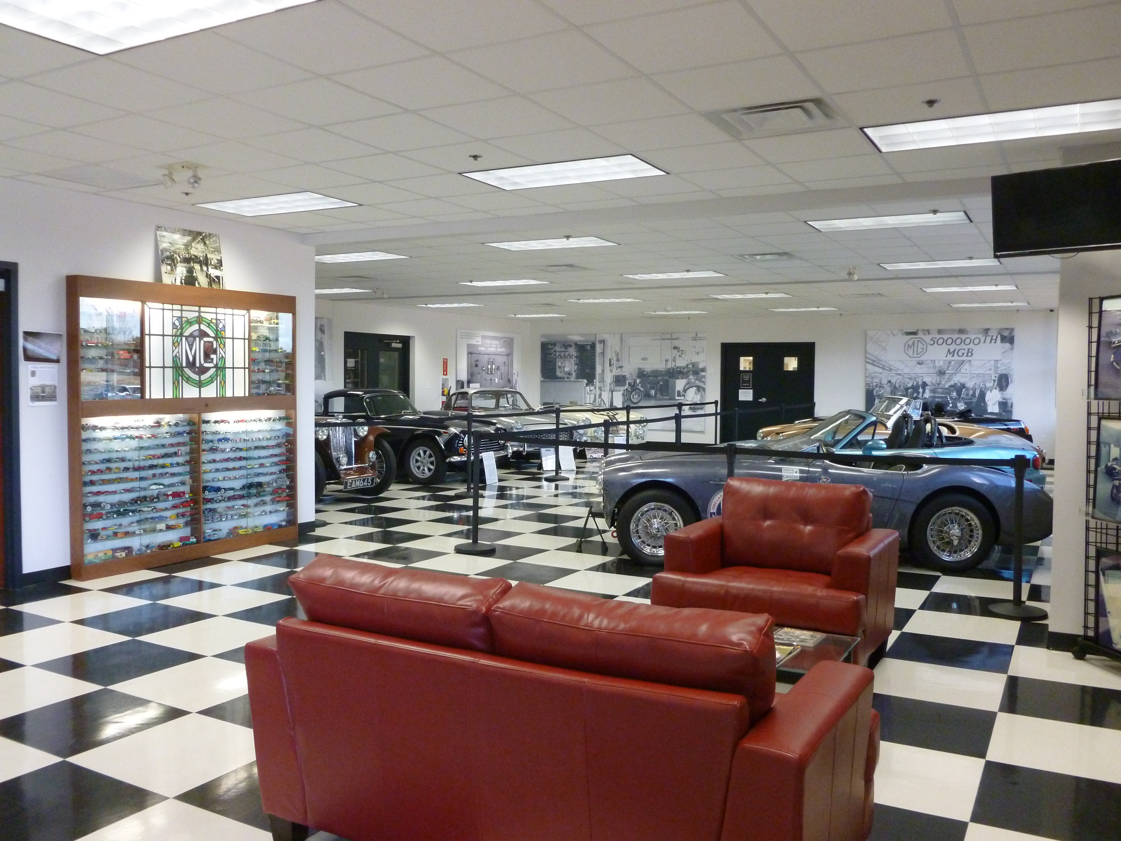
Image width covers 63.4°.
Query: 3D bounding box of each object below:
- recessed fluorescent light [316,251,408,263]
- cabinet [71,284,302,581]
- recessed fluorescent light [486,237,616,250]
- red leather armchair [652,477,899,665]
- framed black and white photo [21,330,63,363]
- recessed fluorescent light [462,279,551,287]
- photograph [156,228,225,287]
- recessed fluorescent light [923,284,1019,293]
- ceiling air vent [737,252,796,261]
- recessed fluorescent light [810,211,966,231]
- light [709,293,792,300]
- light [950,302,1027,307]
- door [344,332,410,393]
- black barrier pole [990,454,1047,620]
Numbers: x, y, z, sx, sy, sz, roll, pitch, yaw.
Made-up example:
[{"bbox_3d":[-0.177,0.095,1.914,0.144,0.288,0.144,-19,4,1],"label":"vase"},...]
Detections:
[{"bbox_3d":[-2.352,-1.861,10.255,1.220,0.070,0.610,2,3,31],"label":"recessed fluorescent light"},{"bbox_3d":[-2.942,0.027,7.294,0.172,2.161,1.980,2,3,32],"label":"cabinet"},{"bbox_3d":[-0.073,-1.727,8.731,1.210,0.080,0.600,2,3,30],"label":"recessed fluorescent light"},{"bbox_3d":[1.166,0.813,4.887,1.071,0.919,0.970,2,3,29],"label":"red leather armchair"},{"bbox_3d":[-3.616,-0.510,6.340,0.015,0.213,0.275,2,3,32],"label":"framed black and white photo"},{"bbox_3d":[-0.738,-1.918,12.500,1.210,0.080,0.600,2,3,30],"label":"recessed fluorescent light"},{"bbox_3d":[-2.936,-1.284,7.229,0.020,0.460,0.620,-8,-2,28],"label":"photograph"},{"bbox_3d":[5.722,-1.838,12.683,1.212,0.061,0.606,2,3,28],"label":"recessed fluorescent light"},{"bbox_3d":[2.196,-1.747,9.615,0.590,0.070,0.590,2,3,28],"label":"ceiling air vent"},{"bbox_3d":[2.641,-1.628,7.309,1.210,0.080,0.600,2,3,30],"label":"recessed fluorescent light"},{"bbox_3d":[2.979,-1.952,14.032,1.210,0.080,0.600,2,3,30],"label":"light"},{"bbox_3d":[7.251,-1.972,15.317,1.220,0.070,0.610,2,3,31],"label":"light"},{"bbox_3d":[-3.438,-0.465,16.915,0.100,2.180,1.880,2,3,28],"label":"door"},{"bbox_3d":[2.948,0.738,5.803,0.360,1.010,0.360,1,3,0],"label":"black barrier pole"}]

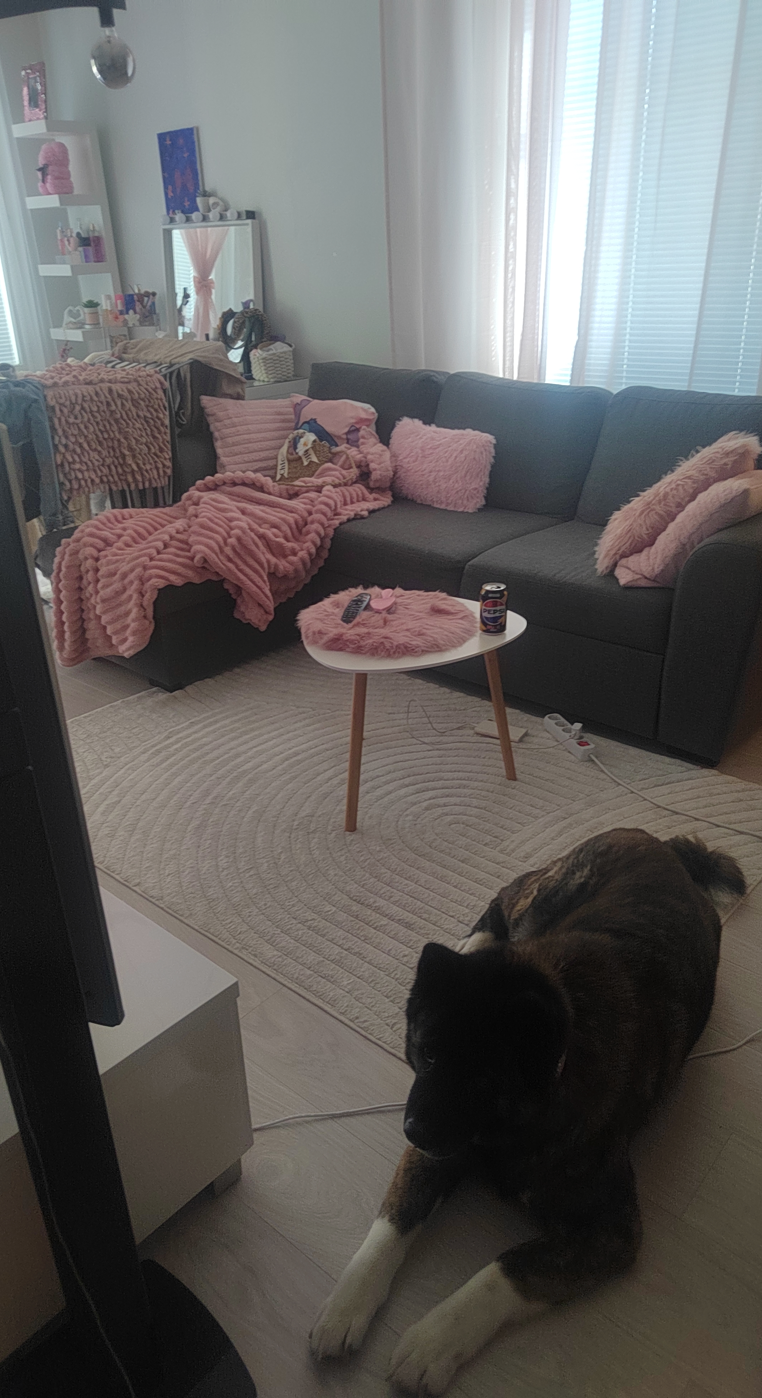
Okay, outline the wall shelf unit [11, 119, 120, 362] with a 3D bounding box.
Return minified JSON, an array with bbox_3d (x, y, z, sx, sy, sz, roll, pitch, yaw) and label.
[{"bbox_3d":[-1.573,-1.974,4.994,0.300,1.900,0.280,19,31,37],"label":"wall shelf unit"}]

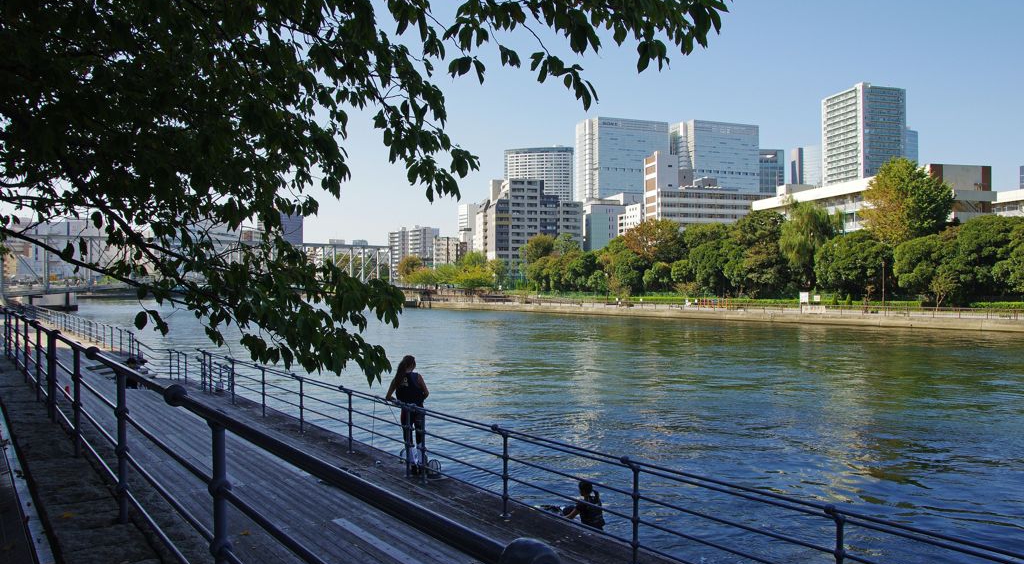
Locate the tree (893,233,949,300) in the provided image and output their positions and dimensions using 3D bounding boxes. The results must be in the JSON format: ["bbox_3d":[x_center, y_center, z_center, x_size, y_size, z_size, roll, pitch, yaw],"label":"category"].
[{"bbox_3d":[45.478,-1.336,79.000,5.750,8.130,5.750,0,-1,30],"label":"tree"}]

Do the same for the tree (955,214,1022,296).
[{"bbox_3d":[52.400,-2.550,78.030,7.500,9.520,7.200,0,-1,34],"label":"tree"}]

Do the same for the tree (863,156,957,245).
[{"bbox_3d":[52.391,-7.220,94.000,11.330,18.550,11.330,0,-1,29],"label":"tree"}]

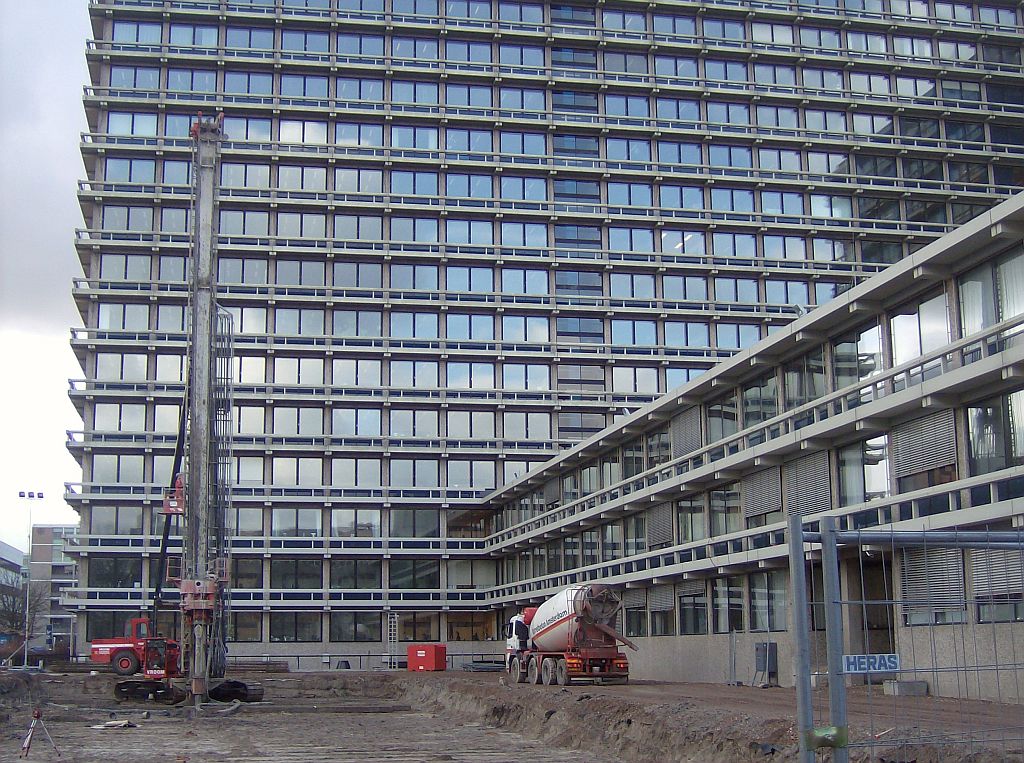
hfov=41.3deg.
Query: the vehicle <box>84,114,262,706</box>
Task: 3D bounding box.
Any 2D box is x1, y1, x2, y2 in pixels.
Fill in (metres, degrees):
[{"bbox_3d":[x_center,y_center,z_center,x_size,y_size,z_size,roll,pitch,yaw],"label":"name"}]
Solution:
[{"bbox_3d":[-15.084,1.412,63.127,6.400,26.300,6.800,1,-11,-10],"label":"vehicle"}]

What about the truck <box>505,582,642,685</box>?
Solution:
[{"bbox_3d":[2.167,10.702,57.065,2.600,3.920,8.800,3,-12,-17],"label":"truck"}]

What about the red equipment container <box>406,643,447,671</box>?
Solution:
[{"bbox_3d":[-5.088,16.482,80.782,1.750,1.580,1.900,-4,-11,16],"label":"red equipment container"}]

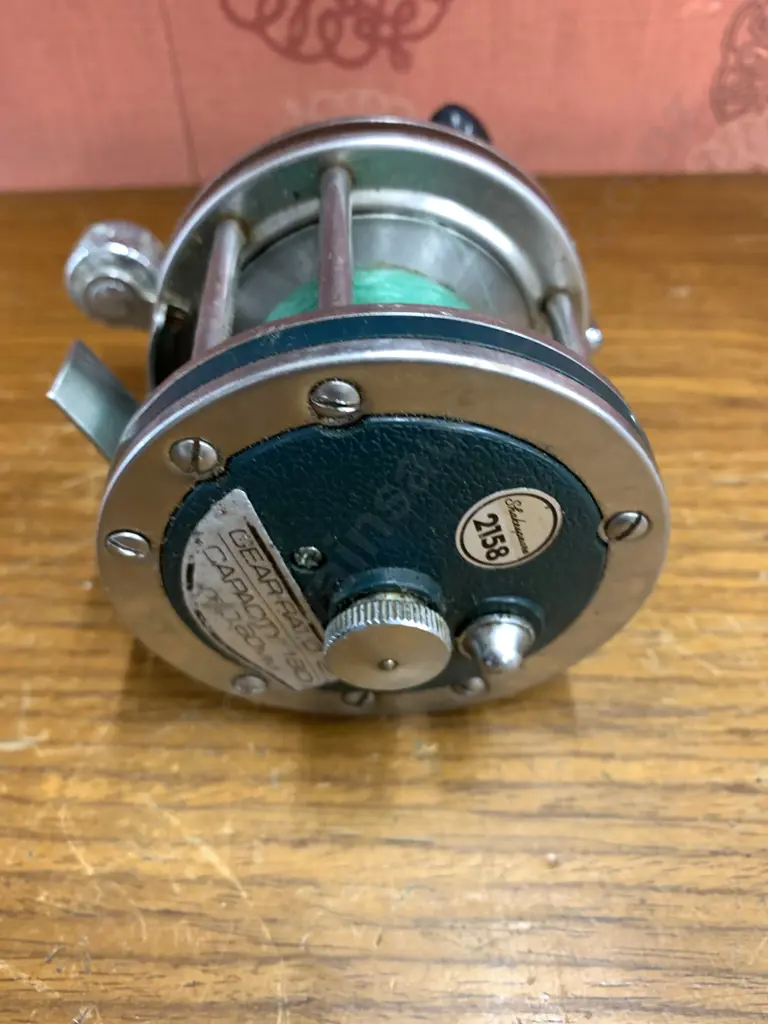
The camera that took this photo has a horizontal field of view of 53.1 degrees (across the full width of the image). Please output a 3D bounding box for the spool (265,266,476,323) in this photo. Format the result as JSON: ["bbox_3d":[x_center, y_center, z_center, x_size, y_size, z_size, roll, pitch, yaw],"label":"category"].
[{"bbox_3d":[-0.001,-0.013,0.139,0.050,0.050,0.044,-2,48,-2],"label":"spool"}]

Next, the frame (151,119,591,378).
[{"bbox_3d":[-0.001,-0.016,0.141,0.086,0.086,0.058,-2,48,-2],"label":"frame"}]

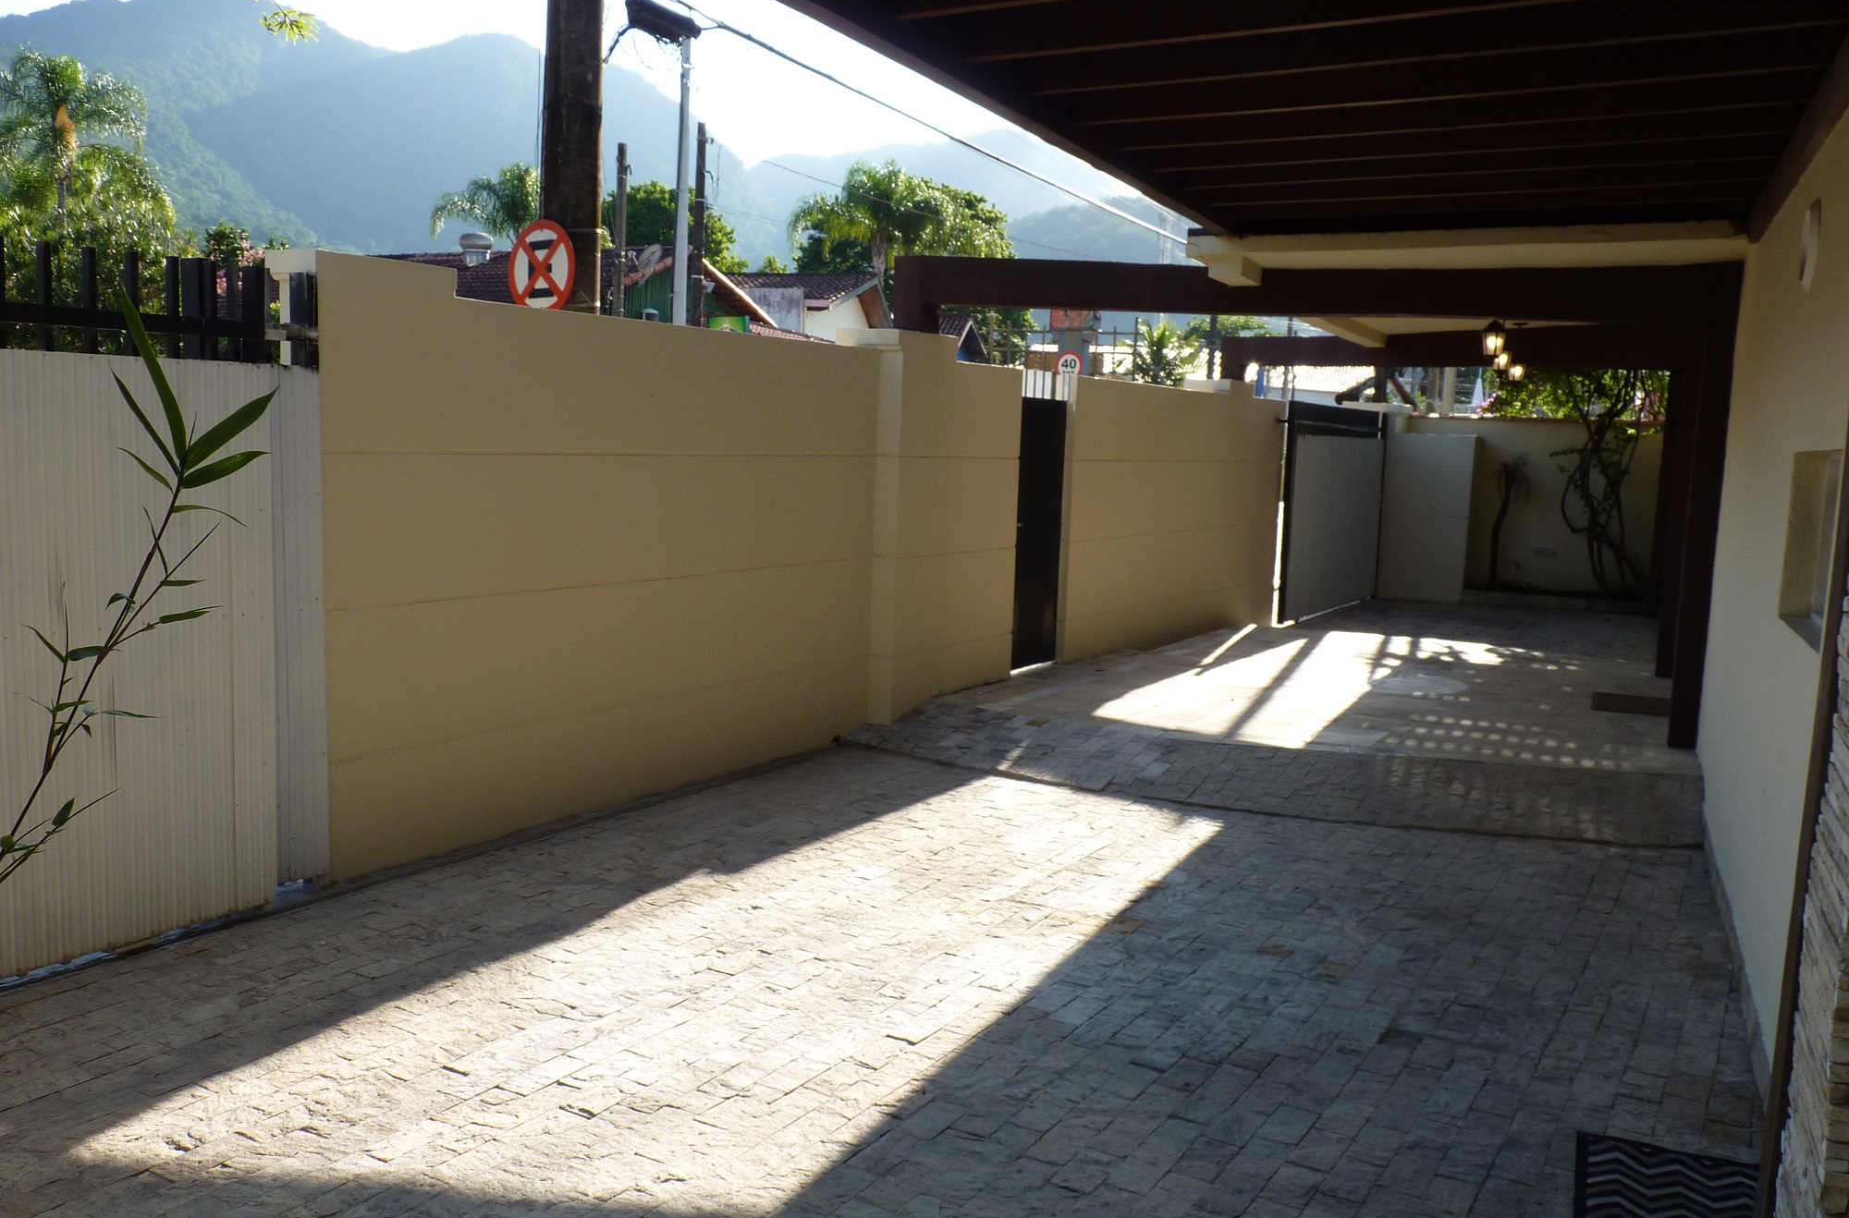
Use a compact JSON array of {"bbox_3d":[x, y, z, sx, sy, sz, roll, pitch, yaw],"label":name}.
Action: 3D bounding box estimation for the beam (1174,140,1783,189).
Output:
[{"bbox_3d":[2.101,-1.800,5.703,2.243,0.160,0.055,6,8,29],"label":"beam"}]

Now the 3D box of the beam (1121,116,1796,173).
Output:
[{"bbox_3d":[1.905,-1.757,5.306,2.244,0.160,0.055,6,8,29],"label":"beam"}]

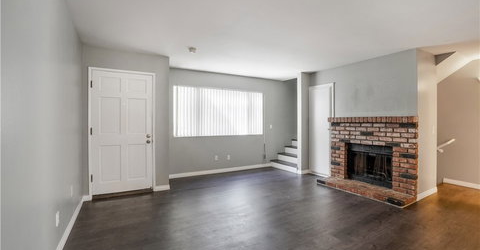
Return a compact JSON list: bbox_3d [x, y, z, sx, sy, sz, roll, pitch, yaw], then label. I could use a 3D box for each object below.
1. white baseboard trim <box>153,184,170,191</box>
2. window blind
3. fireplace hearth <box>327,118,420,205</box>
[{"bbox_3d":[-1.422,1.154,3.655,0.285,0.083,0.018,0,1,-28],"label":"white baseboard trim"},{"bbox_3d":[-0.424,-0.294,4.950,2.330,1.140,0.080,0,1,-27],"label":"window blind"},{"bbox_3d":[2.130,0.530,3.540,0.500,1.330,1.370,0,1,-33],"label":"fireplace hearth"}]

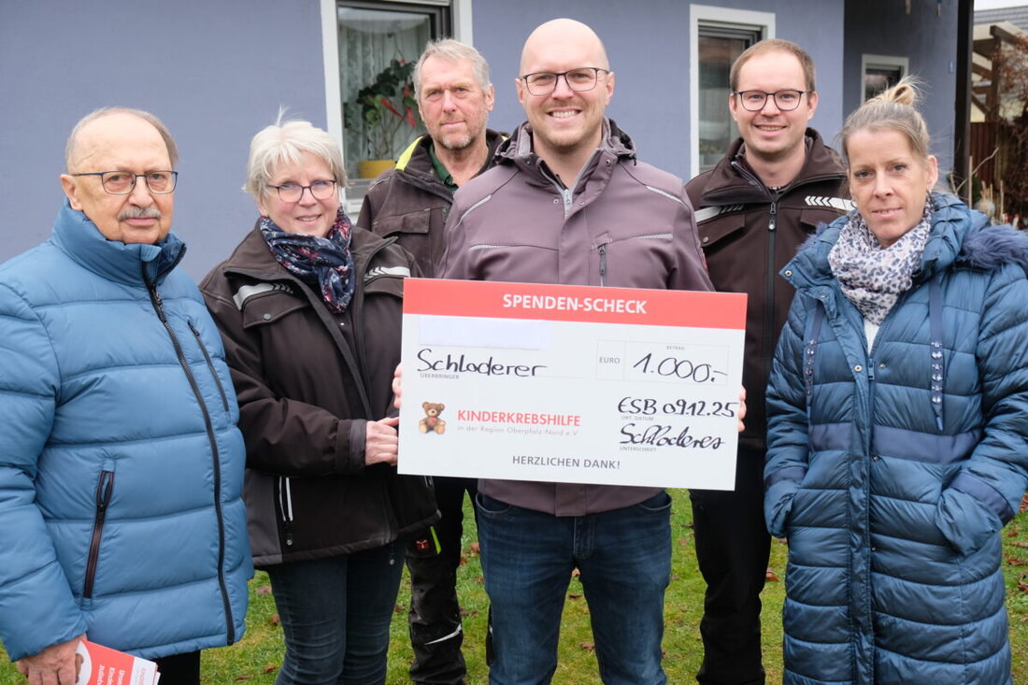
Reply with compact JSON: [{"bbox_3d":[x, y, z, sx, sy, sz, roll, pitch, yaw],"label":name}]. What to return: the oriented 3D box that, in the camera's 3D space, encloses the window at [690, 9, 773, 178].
[{"bbox_3d":[1.672,-1.838,9.391,1.032,1.486,0.160,-9,11,-40],"label":"window"}]

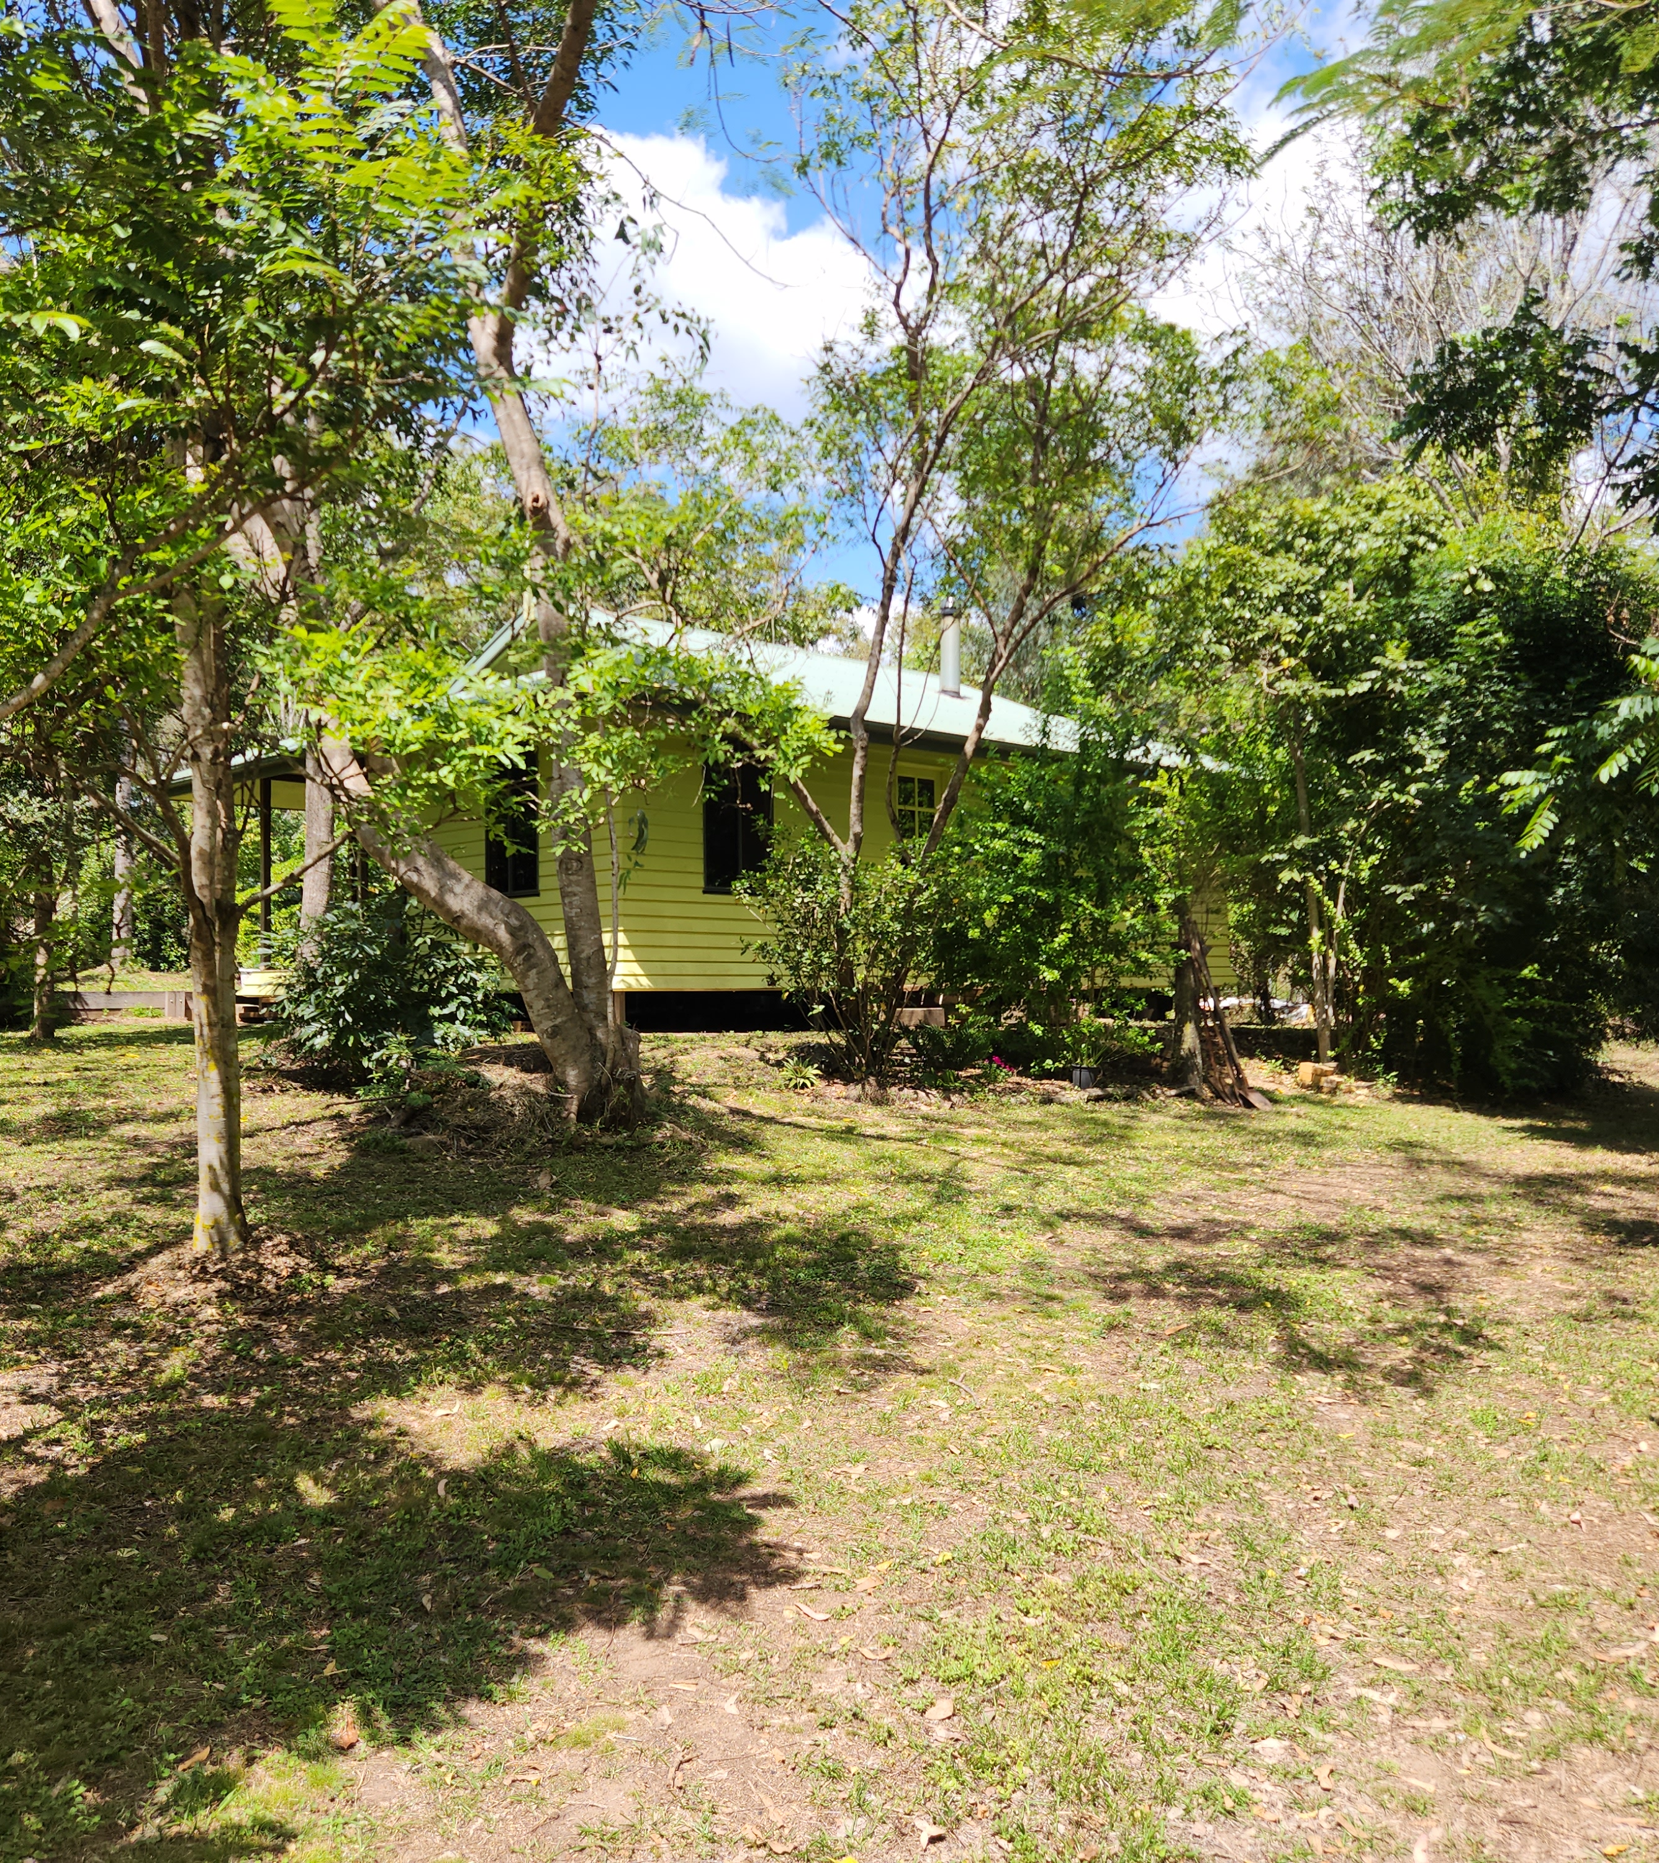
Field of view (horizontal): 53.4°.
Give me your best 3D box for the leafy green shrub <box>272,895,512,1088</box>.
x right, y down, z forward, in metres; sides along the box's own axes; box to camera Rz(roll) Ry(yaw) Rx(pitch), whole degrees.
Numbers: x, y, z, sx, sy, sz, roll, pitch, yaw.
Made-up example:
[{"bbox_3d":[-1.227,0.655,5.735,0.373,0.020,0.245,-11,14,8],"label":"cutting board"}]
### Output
[{"bbox_3d":[-3.579,0.476,13.500,1.900,1.540,1.700,-1,-2,0],"label":"leafy green shrub"}]

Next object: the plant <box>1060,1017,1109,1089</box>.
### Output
[{"bbox_3d":[1.987,0.933,12.800,0.376,0.557,0.350,-1,-2,0],"label":"plant"}]

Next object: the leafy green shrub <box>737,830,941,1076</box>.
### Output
[{"bbox_3d":[0.078,0.203,13.300,1.642,1.986,1.500,-1,-2,0],"label":"leafy green shrub"}]

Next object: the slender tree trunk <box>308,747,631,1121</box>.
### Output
[{"bbox_3d":[-2.334,0.000,10.700,1.988,2.453,0.900,-1,-2,0],"label":"slender tree trunk"}]

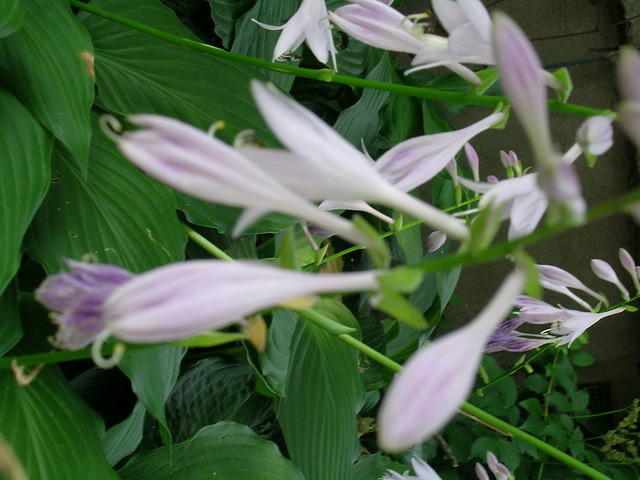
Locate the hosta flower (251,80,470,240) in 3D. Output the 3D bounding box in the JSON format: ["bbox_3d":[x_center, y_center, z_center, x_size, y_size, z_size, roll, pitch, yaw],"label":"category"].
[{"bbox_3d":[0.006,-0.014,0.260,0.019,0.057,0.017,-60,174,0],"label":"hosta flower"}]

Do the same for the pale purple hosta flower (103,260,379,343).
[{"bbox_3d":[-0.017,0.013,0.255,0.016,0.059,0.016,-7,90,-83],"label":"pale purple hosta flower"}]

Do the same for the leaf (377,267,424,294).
[{"bbox_3d":[0.017,0.009,0.260,0.004,0.011,0.006,-9,90,-81],"label":"leaf"}]

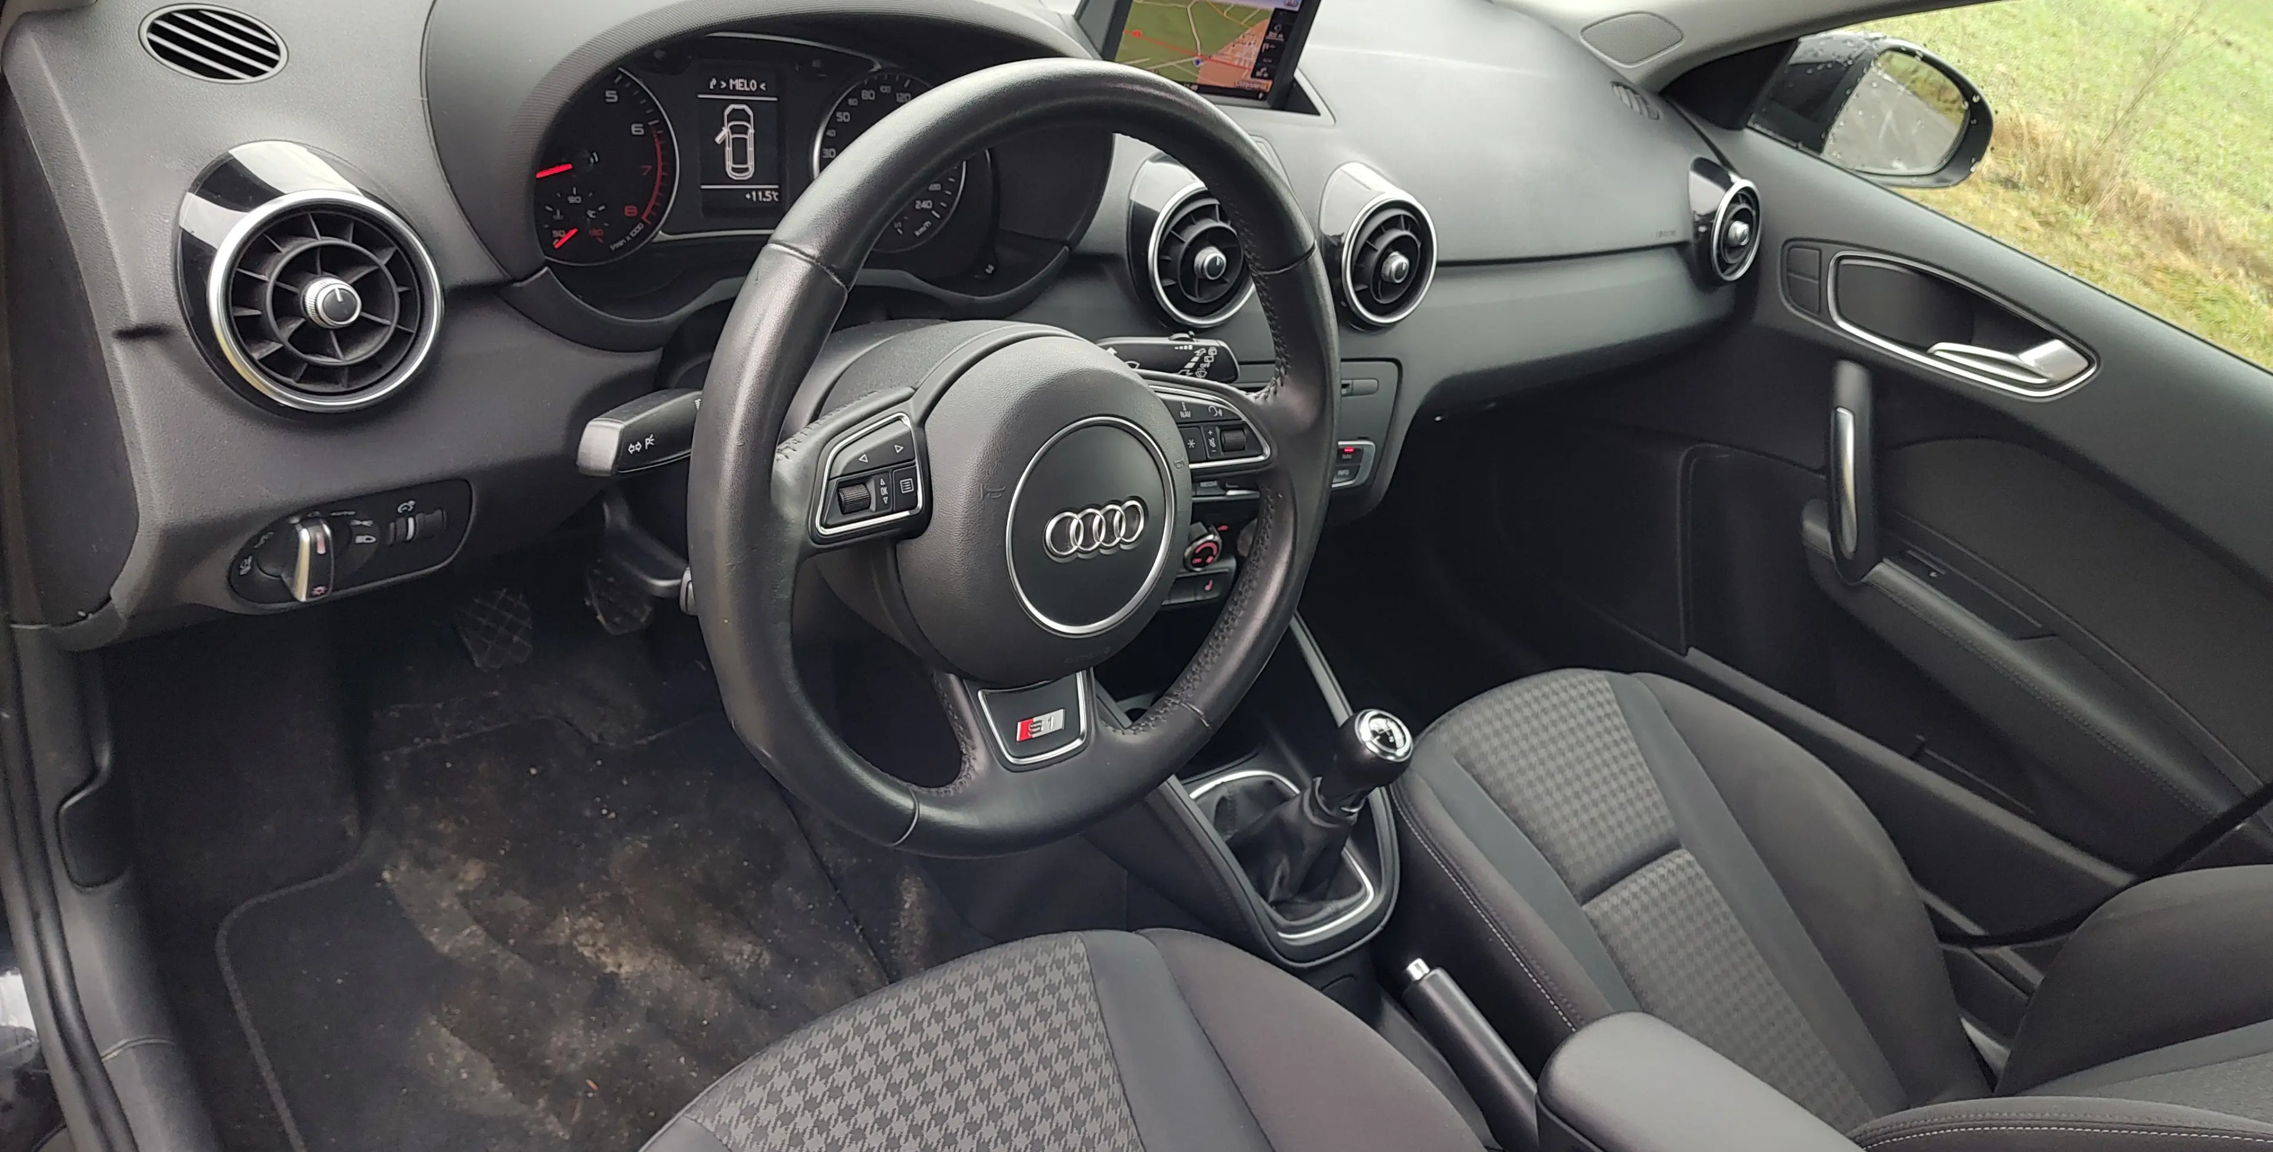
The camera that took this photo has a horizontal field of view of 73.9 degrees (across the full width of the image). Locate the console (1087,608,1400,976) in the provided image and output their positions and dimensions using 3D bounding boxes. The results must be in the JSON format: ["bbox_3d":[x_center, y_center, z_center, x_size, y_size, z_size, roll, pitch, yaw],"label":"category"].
[{"bbox_3d":[0.090,0.147,1.161,0.200,0.160,0.280,-13,47,-41],"label":"console"}]

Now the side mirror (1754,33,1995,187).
[{"bbox_3d":[0.753,-0.476,1.516,0.220,0.130,0.125,-5,41,-34],"label":"side mirror"}]

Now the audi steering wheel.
[{"bbox_3d":[-0.047,-0.050,0.712,0.370,0.370,0.100,-13,26,-41],"label":"audi steering wheel"}]

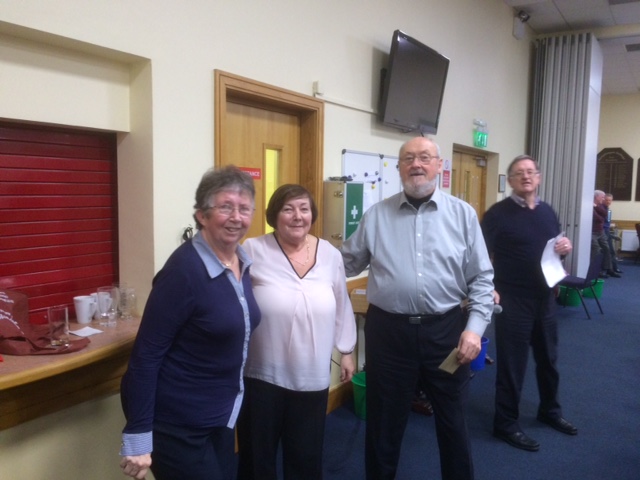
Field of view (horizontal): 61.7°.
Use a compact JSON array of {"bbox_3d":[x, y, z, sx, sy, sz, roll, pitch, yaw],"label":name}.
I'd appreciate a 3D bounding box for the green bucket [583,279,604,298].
[{"bbox_3d":[4.157,0.735,8.134,0.300,0.250,0.300,4,6,33],"label":"green bucket"}]

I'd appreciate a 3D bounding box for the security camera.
[{"bbox_3d":[2.758,-3.022,7.250,0.150,0.150,0.180,0,15,-9],"label":"security camera"}]

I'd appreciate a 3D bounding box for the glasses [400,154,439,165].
[{"bbox_3d":[0.423,-0.337,2.270,0.140,0.042,0.140,3,6,21],"label":"glasses"}]

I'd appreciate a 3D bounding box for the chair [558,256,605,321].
[{"bbox_3d":[3.354,0.554,6.983,0.480,0.800,0.540,-4,7,-41],"label":"chair"}]

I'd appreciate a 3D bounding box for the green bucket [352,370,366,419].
[{"bbox_3d":[0.374,1.092,3.734,0.300,0.245,0.300,1,5,0],"label":"green bucket"}]

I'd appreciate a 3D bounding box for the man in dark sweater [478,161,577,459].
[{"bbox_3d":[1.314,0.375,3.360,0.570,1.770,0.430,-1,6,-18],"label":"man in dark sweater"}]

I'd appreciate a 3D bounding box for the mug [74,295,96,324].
[{"bbox_3d":[-0.970,0.290,2.220,0.100,0.107,0.080,-2,6,-24],"label":"mug"}]

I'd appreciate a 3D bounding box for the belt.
[{"bbox_3d":[0.404,0.309,2.270,0.395,0.050,0.300,2,5,12],"label":"belt"}]

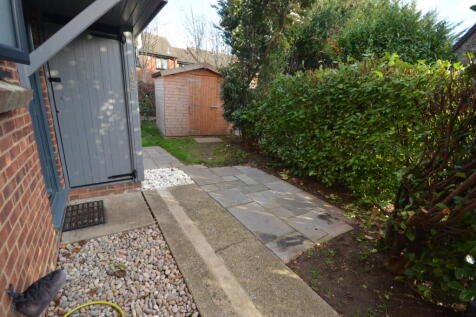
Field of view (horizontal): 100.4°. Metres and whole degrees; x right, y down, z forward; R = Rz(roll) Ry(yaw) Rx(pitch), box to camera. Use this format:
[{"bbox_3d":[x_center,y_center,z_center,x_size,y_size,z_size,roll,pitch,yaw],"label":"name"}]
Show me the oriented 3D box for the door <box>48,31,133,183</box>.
[{"bbox_3d":[-1.912,-0.593,2.650,0.770,1.980,0.050,-7,19,-35],"label":"door"}]

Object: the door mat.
[{"bbox_3d":[-1.884,0.684,2.444,0.380,0.020,0.610,-7,19,-35],"label":"door mat"}]

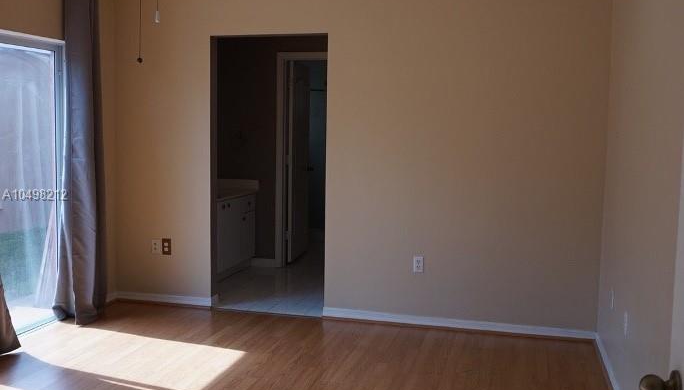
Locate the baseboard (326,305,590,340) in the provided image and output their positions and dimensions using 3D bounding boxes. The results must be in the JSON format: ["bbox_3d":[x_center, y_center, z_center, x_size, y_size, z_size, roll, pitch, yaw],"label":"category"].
[{"bbox_3d":[0.772,0.904,4.783,1.902,0.075,0.018,2,6,14],"label":"baseboard"}]

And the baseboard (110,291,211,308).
[{"bbox_3d":[-1.405,0.819,5.341,0.812,0.075,0.018,2,6,14],"label":"baseboard"}]

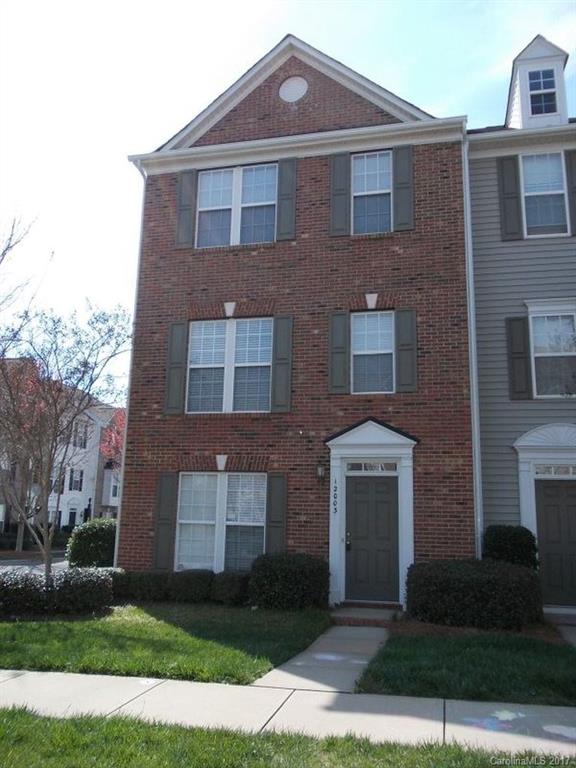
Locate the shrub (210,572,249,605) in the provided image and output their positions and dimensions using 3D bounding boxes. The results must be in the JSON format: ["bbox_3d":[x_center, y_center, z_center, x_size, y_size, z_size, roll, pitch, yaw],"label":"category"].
[{"bbox_3d":[-1.001,3.281,10.121,0.700,0.500,0.650,-1,-11,14],"label":"shrub"}]

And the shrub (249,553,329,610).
[{"bbox_3d":[-0.015,3.145,10.058,1.250,0.850,0.850,-1,-11,14],"label":"shrub"}]

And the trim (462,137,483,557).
[{"bbox_3d":[3.170,-0.449,10.655,0.130,8.150,0.120,-1,-11,14],"label":"trim"}]

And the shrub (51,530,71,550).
[{"bbox_3d":[-10.987,7.558,30.000,1.200,1.000,1.100,-1,-11,14],"label":"shrub"}]

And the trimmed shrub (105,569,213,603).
[{"bbox_3d":[-2.100,3.291,10.343,1.580,0.510,0.650,-1,-11,14],"label":"trimmed shrub"}]

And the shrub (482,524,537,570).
[{"bbox_3d":[3.546,2.908,9.920,0.840,1.300,0.800,-1,-11,14],"label":"shrub"}]

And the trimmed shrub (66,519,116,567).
[{"bbox_3d":[-4.485,3.694,14.251,1.600,1.130,1.400,-1,-11,14],"label":"trimmed shrub"}]

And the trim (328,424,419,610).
[{"bbox_3d":[1.417,2.138,10.507,1.560,3.130,0.300,-1,-11,14],"label":"trim"}]

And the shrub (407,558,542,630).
[{"bbox_3d":[2.638,3.064,9.171,1.850,0.900,1.100,-1,-11,14],"label":"shrub"}]

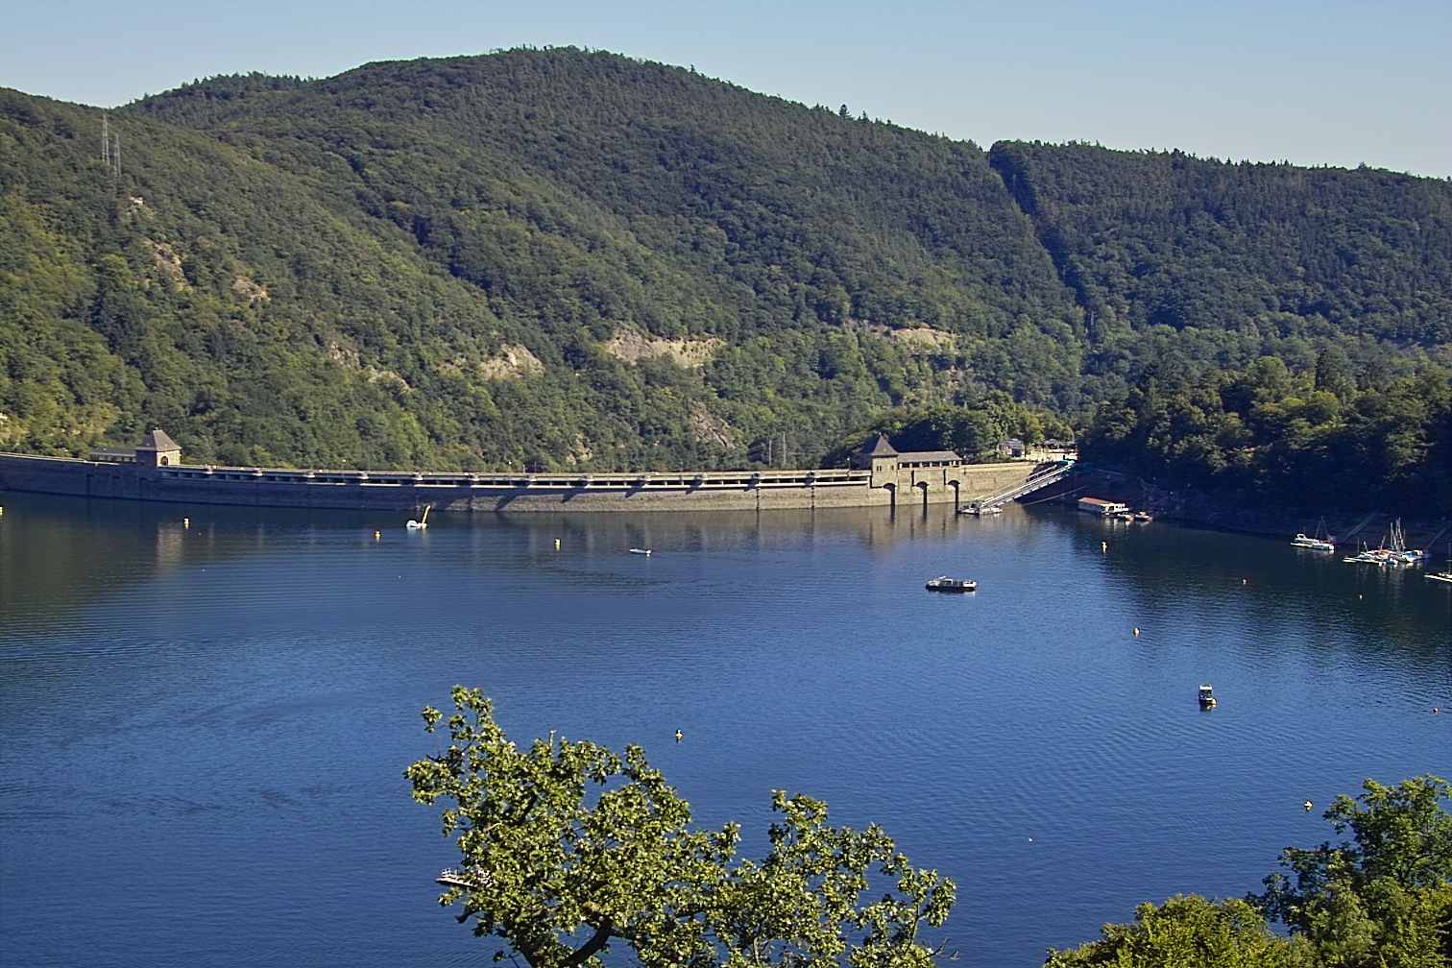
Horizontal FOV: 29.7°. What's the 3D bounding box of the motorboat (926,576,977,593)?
[{"bbox_3d":[59.400,25.800,722.000,13.000,3.200,3.900,1,6,12],"label":"motorboat"}]

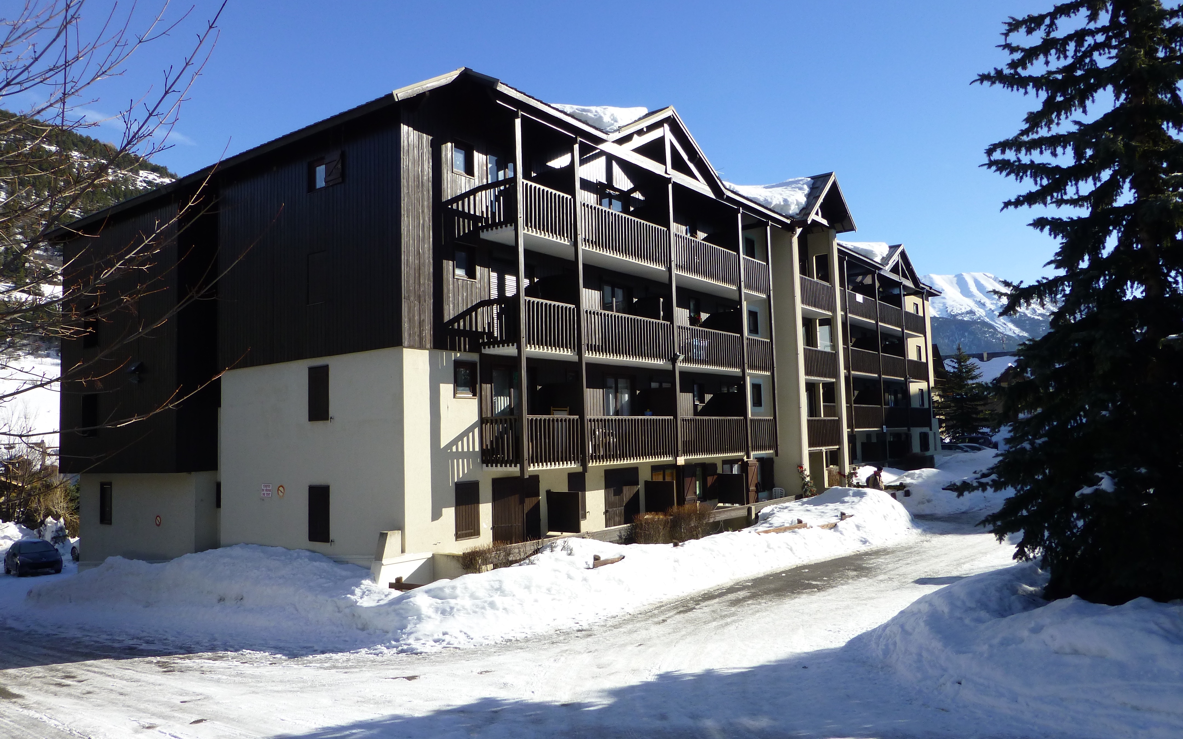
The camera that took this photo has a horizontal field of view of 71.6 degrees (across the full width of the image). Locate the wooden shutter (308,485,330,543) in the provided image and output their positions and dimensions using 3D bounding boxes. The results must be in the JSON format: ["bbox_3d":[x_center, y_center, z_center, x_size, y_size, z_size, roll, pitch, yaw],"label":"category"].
[{"bbox_3d":[-6.231,3.306,18.788,0.820,1.300,0.050,-5,-5,37],"label":"wooden shutter"}]

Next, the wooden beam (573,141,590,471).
[{"bbox_3d":[-0.268,-1.584,19.767,0.140,8.042,0.140,-5,-6,37],"label":"wooden beam"}]

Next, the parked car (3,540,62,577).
[{"bbox_3d":[-25.520,8.591,37.550,1.740,1.460,4.050,3,-6,-44],"label":"parked car"}]

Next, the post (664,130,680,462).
[{"bbox_3d":[2.295,-2.214,23.616,0.180,9.840,0.180,-5,-5,37],"label":"post"}]

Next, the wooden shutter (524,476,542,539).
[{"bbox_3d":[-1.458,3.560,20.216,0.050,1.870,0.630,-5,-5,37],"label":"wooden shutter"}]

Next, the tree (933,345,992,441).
[{"bbox_3d":[31.530,2.189,70.000,5.600,8.614,5.600,-5,-6,37],"label":"tree"}]

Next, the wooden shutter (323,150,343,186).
[{"bbox_3d":[-6.003,-4.652,19.007,0.690,0.770,0.050,-5,-5,37],"label":"wooden shutter"}]

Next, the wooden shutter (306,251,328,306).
[{"bbox_3d":[-6.117,-2.040,18.318,0.775,1.165,0.050,-5,-6,37],"label":"wooden shutter"}]

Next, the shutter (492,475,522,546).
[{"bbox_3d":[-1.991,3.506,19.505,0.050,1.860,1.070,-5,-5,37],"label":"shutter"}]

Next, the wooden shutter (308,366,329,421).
[{"bbox_3d":[-6.022,0.529,18.094,0.758,1.223,0.050,-5,-6,37],"label":"wooden shutter"}]

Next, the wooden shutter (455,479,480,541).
[{"bbox_3d":[-2.782,3.174,18.478,0.050,1.290,0.750,-5,-5,37],"label":"wooden shutter"}]

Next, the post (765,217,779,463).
[{"bbox_3d":[6.244,-1.064,28.466,0.140,8.142,0.140,-5,-6,37],"label":"post"}]

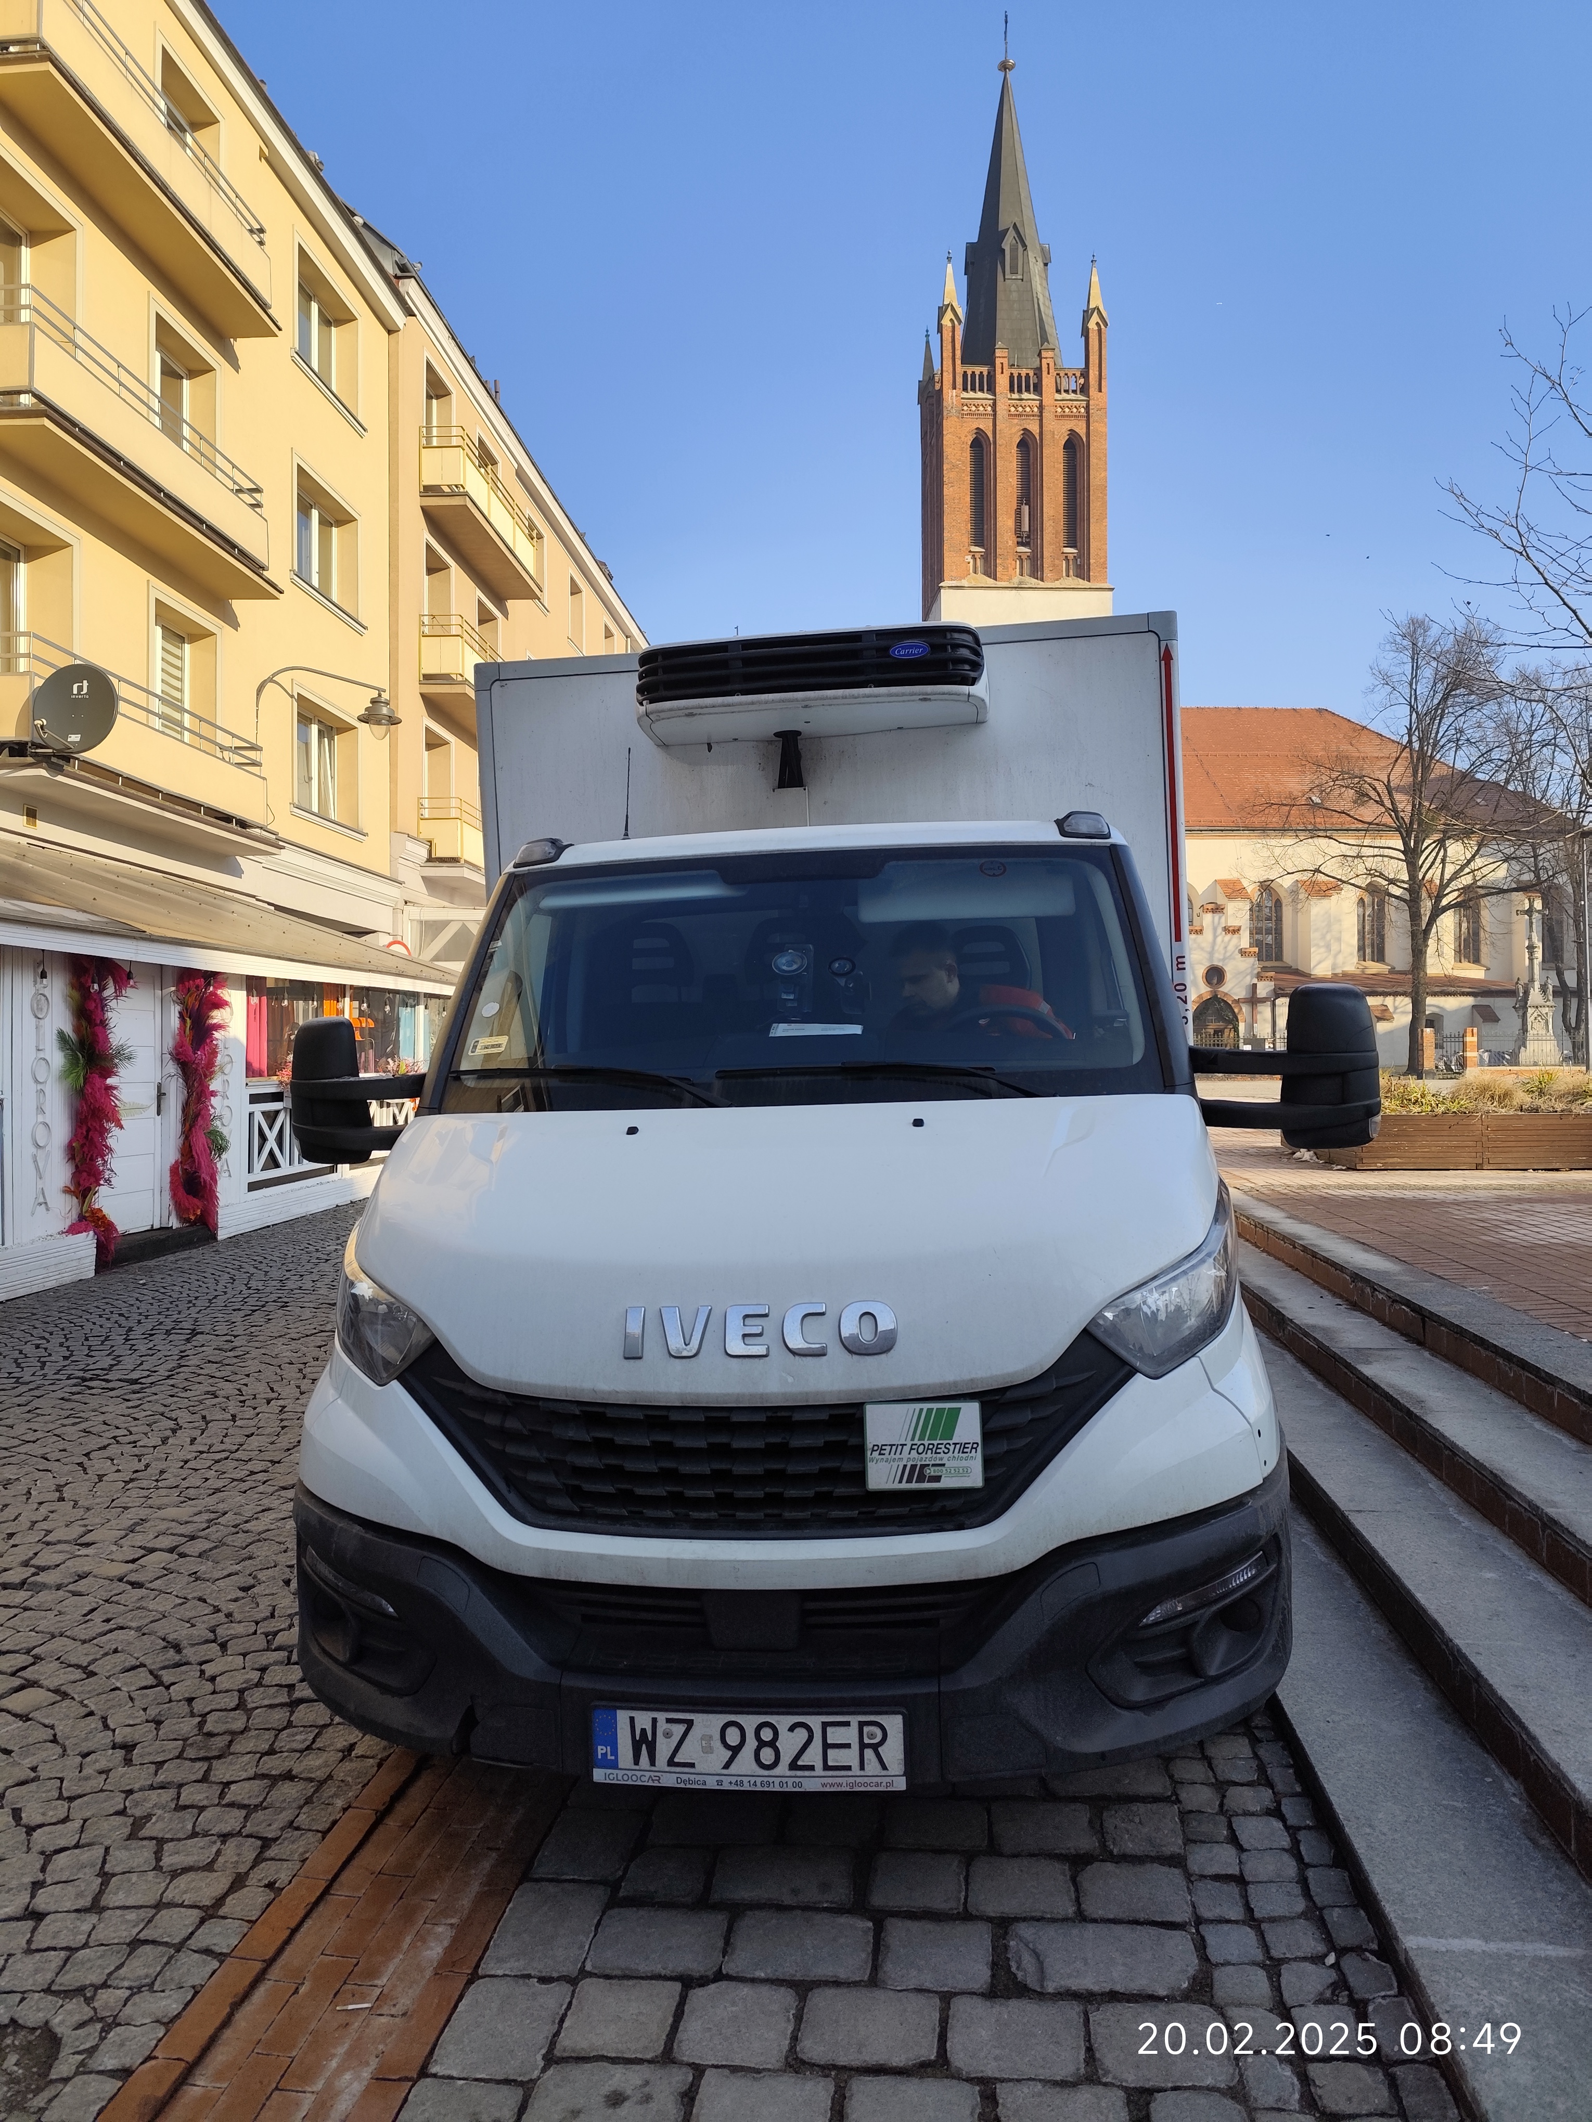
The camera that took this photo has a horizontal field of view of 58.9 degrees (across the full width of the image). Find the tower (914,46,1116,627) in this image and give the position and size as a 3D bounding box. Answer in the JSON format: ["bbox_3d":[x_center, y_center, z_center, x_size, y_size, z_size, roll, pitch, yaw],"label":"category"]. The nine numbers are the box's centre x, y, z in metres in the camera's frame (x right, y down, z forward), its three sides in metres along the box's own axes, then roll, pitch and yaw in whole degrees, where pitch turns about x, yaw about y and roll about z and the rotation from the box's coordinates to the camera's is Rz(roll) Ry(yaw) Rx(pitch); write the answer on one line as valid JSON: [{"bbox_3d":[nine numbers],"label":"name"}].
[{"bbox_3d":[12.700,-30.200,85.000,10.200,60.500,10.200,0,0,-1],"label":"tower"}]

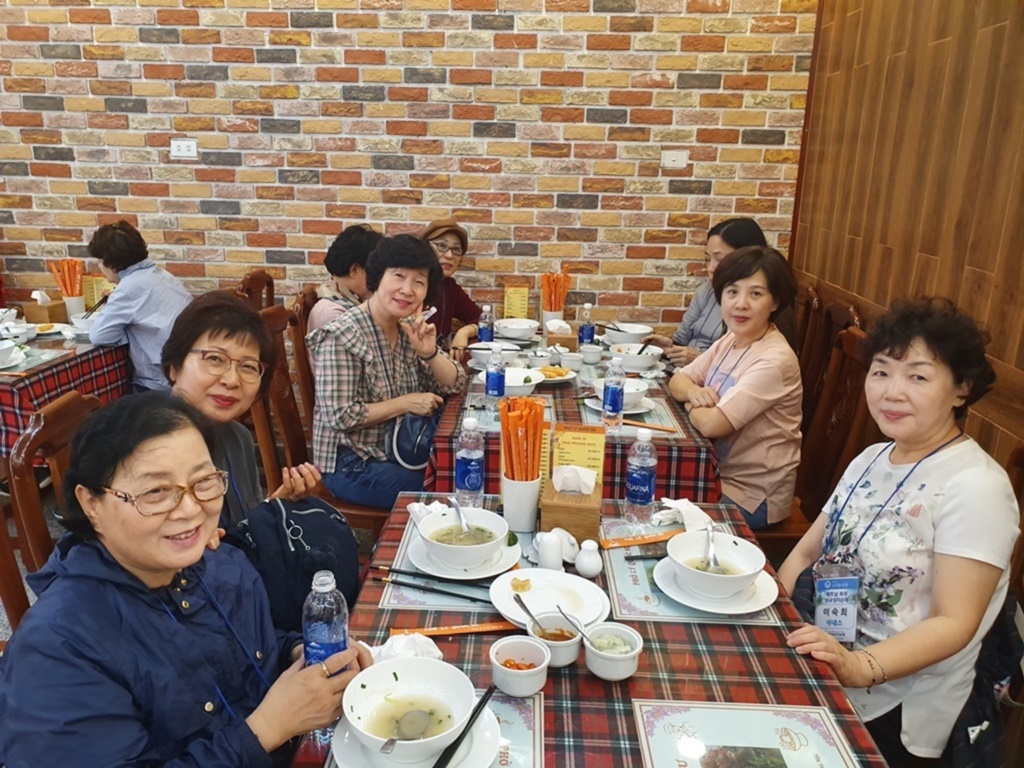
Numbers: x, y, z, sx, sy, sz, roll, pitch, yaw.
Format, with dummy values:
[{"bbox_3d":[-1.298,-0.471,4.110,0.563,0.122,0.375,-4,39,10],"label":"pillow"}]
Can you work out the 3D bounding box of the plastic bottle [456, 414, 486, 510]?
[{"bbox_3d":[-0.091,0.174,1.750,0.065,0.208,0.065,2,15,1],"label":"plastic bottle"}]

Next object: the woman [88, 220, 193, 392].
[{"bbox_3d":[-1.653,-0.085,3.401,0.620,1.255,0.480,3,16,6],"label":"woman"}]

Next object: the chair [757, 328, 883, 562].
[{"bbox_3d":[0.866,0.338,2.493,0.500,1.020,0.440,2,15,1],"label":"chair"}]

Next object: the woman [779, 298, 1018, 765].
[{"bbox_3d":[0.654,0.481,1.460,0.580,1.280,0.480,-5,16,-21],"label":"woman"}]

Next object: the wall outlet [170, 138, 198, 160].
[{"bbox_3d":[-1.500,-1.074,3.522,0.120,0.080,0.015,2,15,1],"label":"wall outlet"}]

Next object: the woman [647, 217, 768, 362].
[{"bbox_3d":[0.797,0.028,3.074,0.600,1.310,0.470,-3,16,-16],"label":"woman"}]

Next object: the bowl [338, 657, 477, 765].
[{"bbox_3d":[-0.137,0.451,1.037,0.177,0.068,0.177,1,16,0],"label":"bowl"}]

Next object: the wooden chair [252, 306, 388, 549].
[{"bbox_3d":[-0.573,0.266,2.667,0.530,1.050,0.440,5,16,11],"label":"wooden chair"}]

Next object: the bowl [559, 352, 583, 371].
[{"bbox_3d":[0.232,-0.083,2.964,0.090,0.048,0.090,1,15,0],"label":"bowl"}]

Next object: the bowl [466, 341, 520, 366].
[{"bbox_3d":[-0.066,-0.096,2.910,0.187,0.080,0.187,2,15,1],"label":"bowl"}]

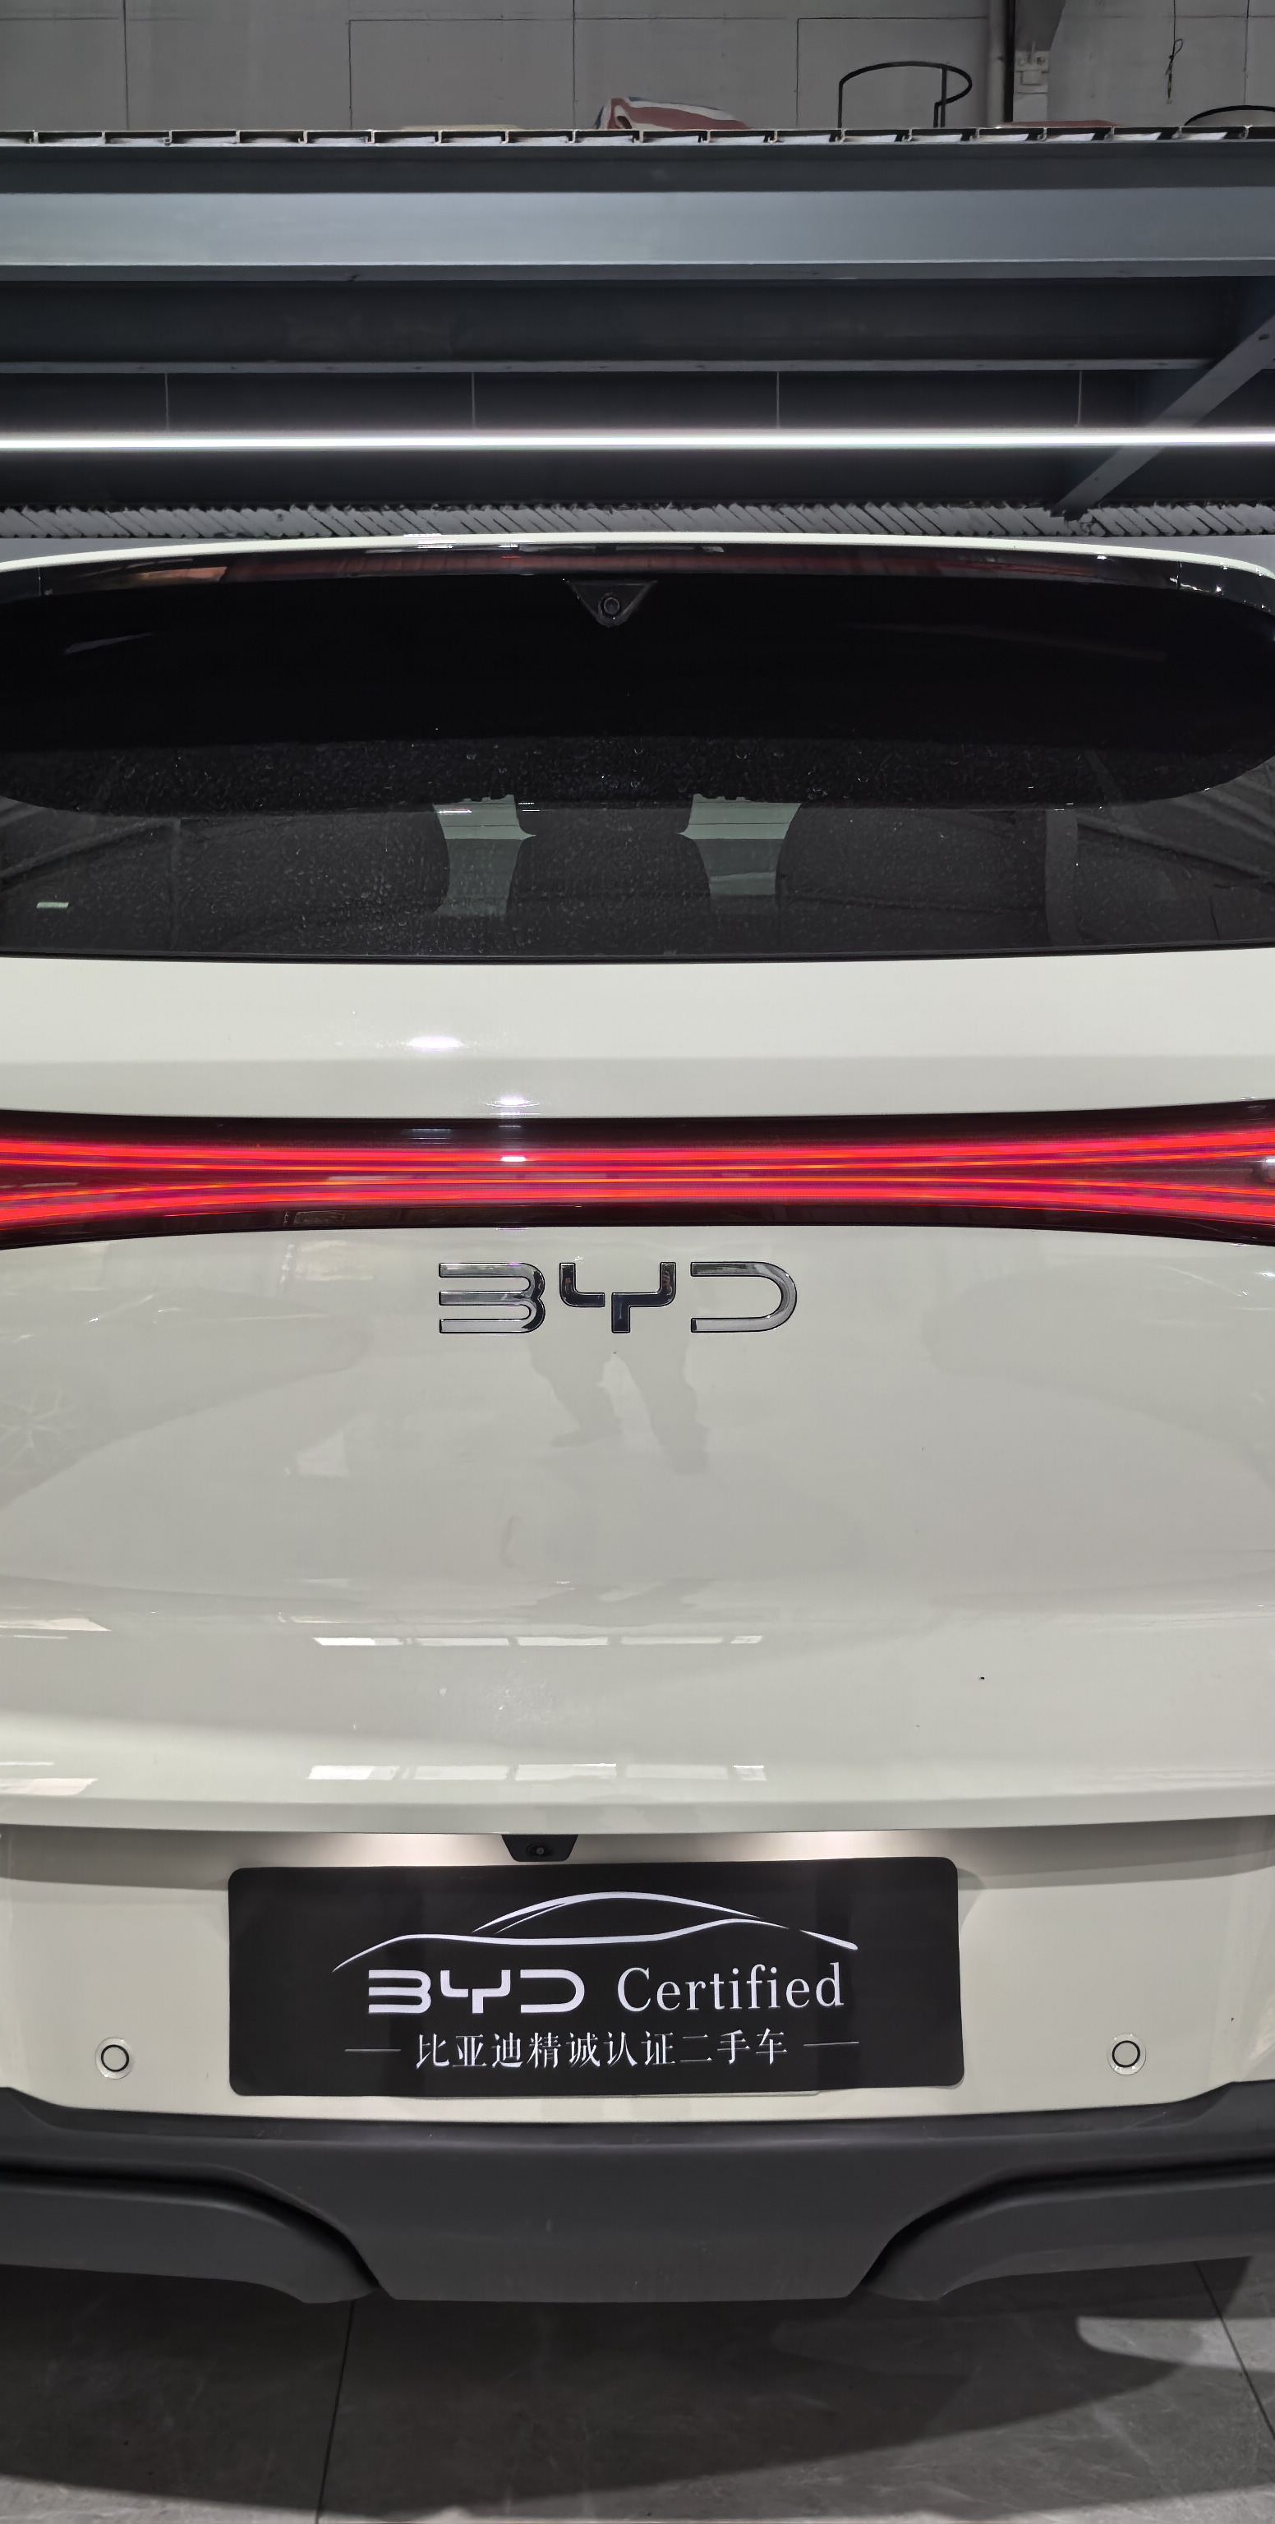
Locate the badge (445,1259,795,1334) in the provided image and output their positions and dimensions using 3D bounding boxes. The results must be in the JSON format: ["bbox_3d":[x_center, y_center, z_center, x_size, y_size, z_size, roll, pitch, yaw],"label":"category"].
[{"bbox_3d":[-0.013,0.025,1.540,0.236,0.048,0.015,0,8,-1],"label":"badge"}]

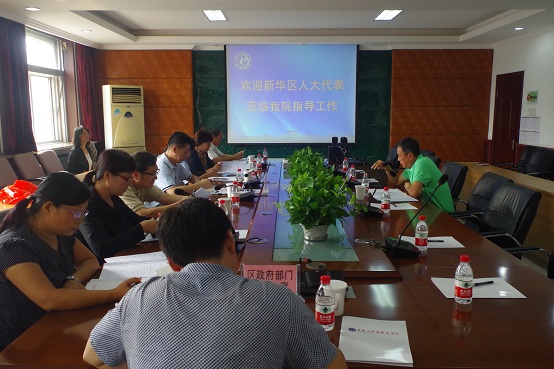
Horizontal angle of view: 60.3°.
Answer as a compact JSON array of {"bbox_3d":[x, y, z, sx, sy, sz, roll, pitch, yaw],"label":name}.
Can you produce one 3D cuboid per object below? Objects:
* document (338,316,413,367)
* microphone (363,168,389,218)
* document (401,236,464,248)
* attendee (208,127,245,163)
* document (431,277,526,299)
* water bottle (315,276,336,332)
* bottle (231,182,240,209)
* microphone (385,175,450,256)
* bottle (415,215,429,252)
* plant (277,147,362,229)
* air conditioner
[{"bbox_3d":[0.296,0.469,1.459,0.210,0.010,0.290,2,9,11],"label":"document"},{"bbox_3d":[0.667,0.037,3.174,0.170,0.330,0.150,0,9,0],"label":"microphone"},{"bbox_3d":[0.822,0.306,2.548,0.290,0.004,0.220,0,9,0],"label":"document"},{"bbox_3d":[-0.786,-0.147,6.355,0.740,1.250,0.500,0,9,3],"label":"attendee"},{"bbox_3d":[0.794,0.408,1.895,0.295,0.004,0.215,0,9,0],"label":"document"},{"bbox_3d":[0.160,0.378,1.542,0.063,0.176,0.063,0,9,0],"label":"water bottle"},{"bbox_3d":[-0.297,0.073,3.433,0.061,0.177,0.061,0,9,0],"label":"bottle"},{"bbox_3d":[0.690,0.147,2.311,0.280,0.380,0.160,0,9,0],"label":"microphone"},{"bbox_3d":[0.711,0.247,2.332,0.061,0.177,0.061,0,9,0],"label":"bottle"},{"bbox_3d":[0.219,0.001,2.712,0.420,0.420,0.500,0,9,0],"label":"plant"},{"bbox_3d":[-2.372,-0.620,7.485,0.510,1.800,0.340,-7,11,-37],"label":"air conditioner"}]

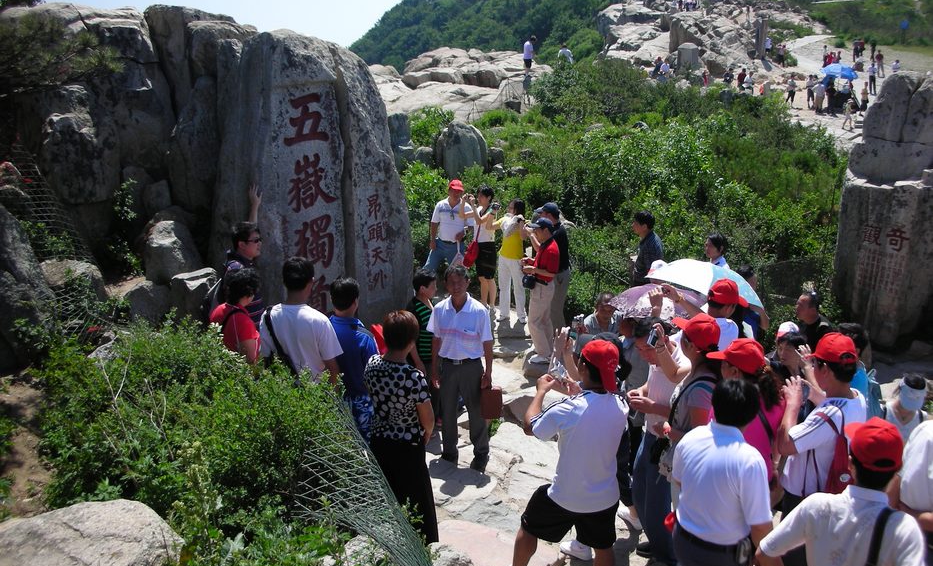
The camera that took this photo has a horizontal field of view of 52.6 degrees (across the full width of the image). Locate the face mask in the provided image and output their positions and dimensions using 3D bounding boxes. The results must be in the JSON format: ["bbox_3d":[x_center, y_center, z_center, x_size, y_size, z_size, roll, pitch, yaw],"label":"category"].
[{"bbox_3d":[2.935,0.744,6.200,0.180,0.200,0.140,3,12,14],"label":"face mask"}]

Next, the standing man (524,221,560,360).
[{"bbox_3d":[0.841,0.078,10.700,0.420,1.680,0.500,-1,12,-3],"label":"standing man"}]

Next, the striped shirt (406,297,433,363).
[{"bbox_3d":[-0.358,0.385,7.800,0.270,0.600,0.420,2,12,11],"label":"striped shirt"}]

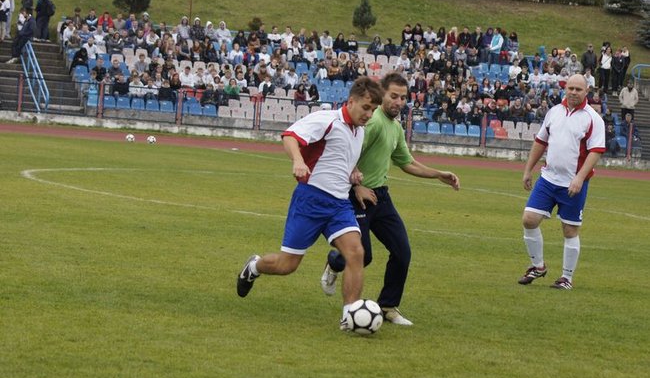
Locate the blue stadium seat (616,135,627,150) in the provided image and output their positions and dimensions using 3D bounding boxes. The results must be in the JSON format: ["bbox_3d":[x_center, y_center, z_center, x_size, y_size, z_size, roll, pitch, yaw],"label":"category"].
[{"bbox_3d":[9.339,-1.465,76.700,0.430,0.420,0.430,4,2,-3],"label":"blue stadium seat"}]

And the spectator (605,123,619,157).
[{"bbox_3d":[9.017,-1.524,76.500,0.470,1.080,0.680,4,2,-3],"label":"spectator"}]

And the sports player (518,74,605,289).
[{"bbox_3d":[1.995,-0.063,20.500,0.640,1.800,0.480,5,2,25],"label":"sports player"}]

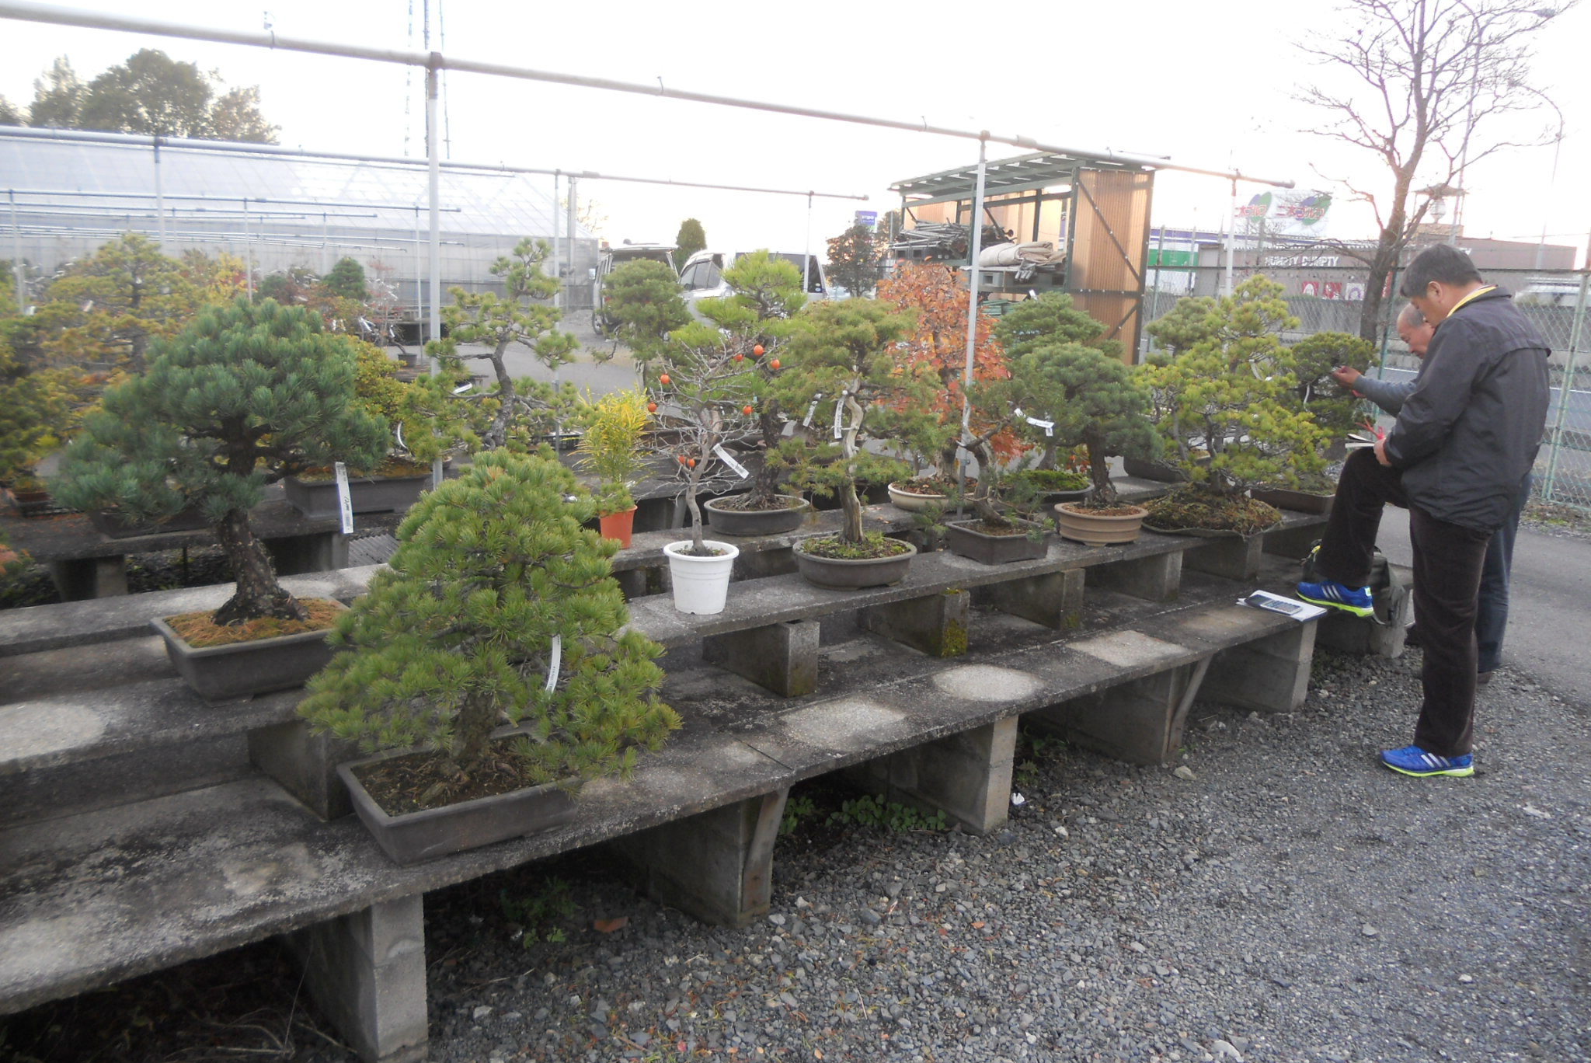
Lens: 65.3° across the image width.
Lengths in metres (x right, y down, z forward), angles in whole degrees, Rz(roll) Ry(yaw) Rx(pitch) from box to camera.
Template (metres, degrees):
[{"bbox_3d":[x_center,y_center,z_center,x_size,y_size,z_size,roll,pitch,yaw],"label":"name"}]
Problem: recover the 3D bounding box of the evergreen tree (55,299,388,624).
[{"bbox_3d":[-1.180,-0.137,2.564,0.660,0.668,0.600,-8,16,-38],"label":"evergreen tree"}]

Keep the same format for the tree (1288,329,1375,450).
[{"bbox_3d":[2.269,-0.534,5.288,0.420,0.637,0.400,-8,16,-38],"label":"tree"}]

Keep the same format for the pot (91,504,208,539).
[{"bbox_3d":[-1.934,-0.043,3.748,0.330,0.085,0.220,-7,15,-40],"label":"pot"}]

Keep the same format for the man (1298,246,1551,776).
[{"bbox_3d":[2.101,-0.065,4.127,0.740,1.698,0.540,8,14,25],"label":"man"}]

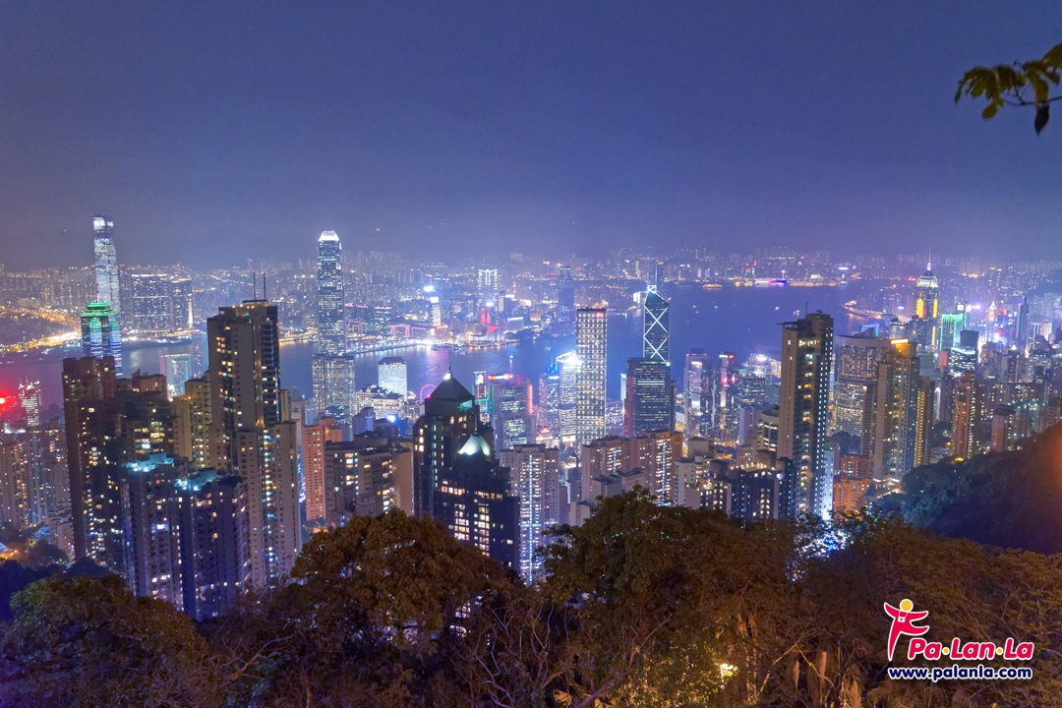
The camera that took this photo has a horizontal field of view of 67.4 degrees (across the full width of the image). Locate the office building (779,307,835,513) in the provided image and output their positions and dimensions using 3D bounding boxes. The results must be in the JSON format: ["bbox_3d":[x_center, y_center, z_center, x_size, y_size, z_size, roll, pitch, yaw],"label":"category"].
[{"bbox_3d":[163.570,43.810,475.160,31.000,131.000,15.000,-5,10,-33],"label":"office building"}]

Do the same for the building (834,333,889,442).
[{"bbox_3d":[557.310,76.360,1343.850,76.000,214.000,36.000,3,9,22],"label":"building"}]

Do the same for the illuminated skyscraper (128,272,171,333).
[{"bbox_3d":[-1521.620,-192.730,3185.760,150.000,252.000,32.000,-5,10,-30],"label":"illuminated skyscraper"}]

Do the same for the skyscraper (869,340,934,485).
[{"bbox_3d":[290.080,49.010,625.000,32.000,114.000,32.000,-7,11,-38],"label":"skyscraper"}]

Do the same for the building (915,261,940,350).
[{"bbox_3d":[1096.510,-94.300,2200.140,58.000,360.000,58.000,4,9,26],"label":"building"}]

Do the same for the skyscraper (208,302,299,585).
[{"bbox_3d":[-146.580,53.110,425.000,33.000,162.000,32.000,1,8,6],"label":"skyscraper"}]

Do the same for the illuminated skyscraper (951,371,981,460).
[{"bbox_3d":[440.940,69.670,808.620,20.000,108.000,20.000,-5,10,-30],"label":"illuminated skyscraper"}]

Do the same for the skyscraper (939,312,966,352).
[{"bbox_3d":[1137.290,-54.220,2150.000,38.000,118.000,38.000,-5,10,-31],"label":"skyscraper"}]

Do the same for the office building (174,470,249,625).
[{"bbox_3d":[-130.160,91.120,328.780,25.000,85.000,21.000,-2,9,-15],"label":"office building"}]

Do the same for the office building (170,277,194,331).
[{"bbox_3d":[-1471.170,-201.720,3356.830,76.000,226.000,48.000,-3,9,-17],"label":"office building"}]

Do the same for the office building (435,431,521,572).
[{"bbox_3d":[-24.120,87.700,357.330,31.000,108.000,27.000,4,9,29],"label":"office building"}]

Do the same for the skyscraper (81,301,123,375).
[{"bbox_3d":[-698.970,59.060,1315.020,53.000,294.000,53.000,-2,8,-10],"label":"skyscraper"}]

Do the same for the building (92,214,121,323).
[{"bbox_3d":[-1690.200,-305.050,3184.560,62.000,480.000,62.000,0,8,3],"label":"building"}]

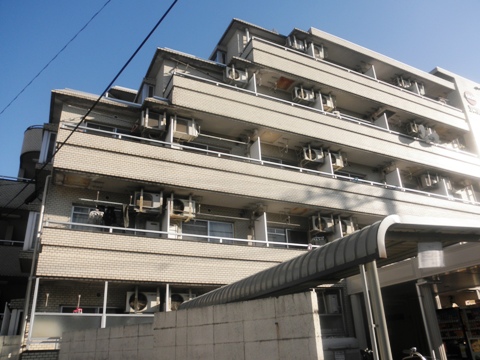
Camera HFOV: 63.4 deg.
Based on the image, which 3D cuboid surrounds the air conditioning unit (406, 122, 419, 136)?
[{"bbox_3d":[8.164,-2.275,18.058,0.782,0.497,0.290,9,-27,-26],"label":"air conditioning unit"}]

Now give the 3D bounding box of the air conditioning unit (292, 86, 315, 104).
[{"bbox_3d":[2.474,-3.261,15.296,0.833,0.488,0.290,9,-27,-26],"label":"air conditioning unit"}]

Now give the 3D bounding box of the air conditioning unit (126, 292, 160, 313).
[{"bbox_3d":[-2.394,3.011,9.493,0.791,0.478,0.290,9,-27,-26],"label":"air conditioning unit"}]

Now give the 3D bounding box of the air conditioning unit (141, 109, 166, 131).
[{"bbox_3d":[-2.632,-1.703,11.636,0.773,0.497,0.290,9,-27,-26],"label":"air conditioning unit"}]

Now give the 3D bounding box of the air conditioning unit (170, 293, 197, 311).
[{"bbox_3d":[-1.541,3.161,9.906,0.787,0.478,0.290,9,-27,-26],"label":"air conditioning unit"}]

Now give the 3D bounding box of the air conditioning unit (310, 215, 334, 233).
[{"bbox_3d":[2.708,1.537,12.978,0.800,0.510,0.270,9,-27,-26],"label":"air conditioning unit"}]

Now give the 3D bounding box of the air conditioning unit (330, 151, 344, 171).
[{"bbox_3d":[3.443,-0.702,14.469,0.800,0.510,0.270,9,-27,-26],"label":"air conditioning unit"}]

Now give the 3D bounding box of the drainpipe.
[{"bbox_3d":[-4.393,1.606,8.372,0.090,3.763,0.085,9,-27,-26],"label":"drainpipe"}]

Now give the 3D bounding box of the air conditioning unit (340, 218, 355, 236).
[{"bbox_3d":[3.517,1.669,13.371,0.800,0.510,0.270,9,-27,-26],"label":"air conditioning unit"}]

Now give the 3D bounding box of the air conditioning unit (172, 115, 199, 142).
[{"bbox_3d":[-1.773,-1.611,12.081,0.773,0.497,0.290,9,-27,-26],"label":"air conditioning unit"}]

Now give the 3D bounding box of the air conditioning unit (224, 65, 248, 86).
[{"bbox_3d":[-0.146,-3.683,13.880,0.800,0.510,0.270,9,-27,-26],"label":"air conditioning unit"}]

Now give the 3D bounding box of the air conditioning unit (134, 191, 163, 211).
[{"bbox_3d":[-2.505,0.649,10.572,0.782,0.469,0.290,9,-27,-26],"label":"air conditioning unit"}]

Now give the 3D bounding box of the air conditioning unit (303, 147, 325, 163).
[{"bbox_3d":[2.590,-0.833,14.051,0.800,0.510,0.270,9,-27,-26],"label":"air conditioning unit"}]

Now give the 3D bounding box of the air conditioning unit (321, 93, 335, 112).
[{"bbox_3d":[3.332,-3.101,15.561,0.800,0.510,0.270,9,-27,-26],"label":"air conditioning unit"}]

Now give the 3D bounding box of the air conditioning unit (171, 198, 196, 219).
[{"bbox_3d":[-1.667,0.829,10.852,0.800,0.510,0.270,9,-27,-26],"label":"air conditioning unit"}]

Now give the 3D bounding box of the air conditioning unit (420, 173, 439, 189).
[{"bbox_3d":[8.208,0.160,16.740,0.800,0.510,0.270,9,-27,-26],"label":"air conditioning unit"}]

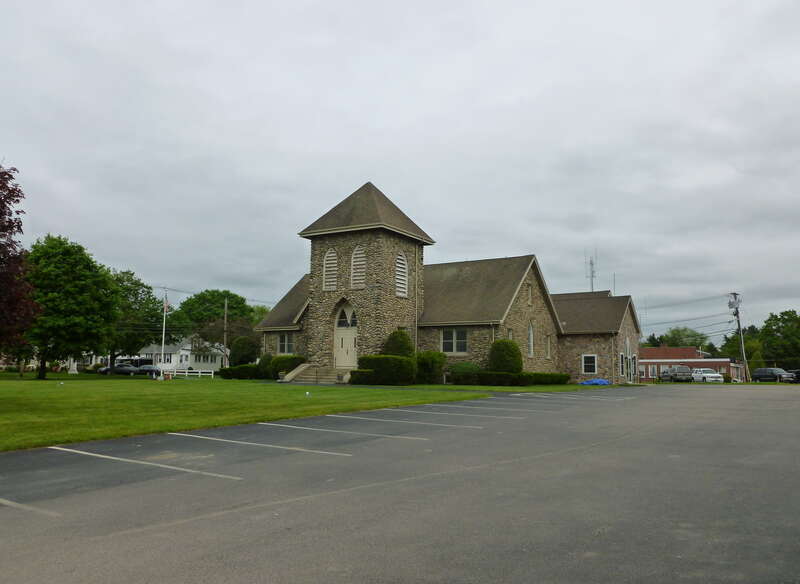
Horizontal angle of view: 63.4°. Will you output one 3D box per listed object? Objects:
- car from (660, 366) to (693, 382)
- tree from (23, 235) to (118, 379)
[{"bbox_3d":[31.794,9.595,74.396,1.920,1.900,4.900,-1,-7,7],"label":"car"},{"bbox_3d":[-23.165,1.001,45.643,6.300,10.240,6.300,4,-8,-27],"label":"tree"}]

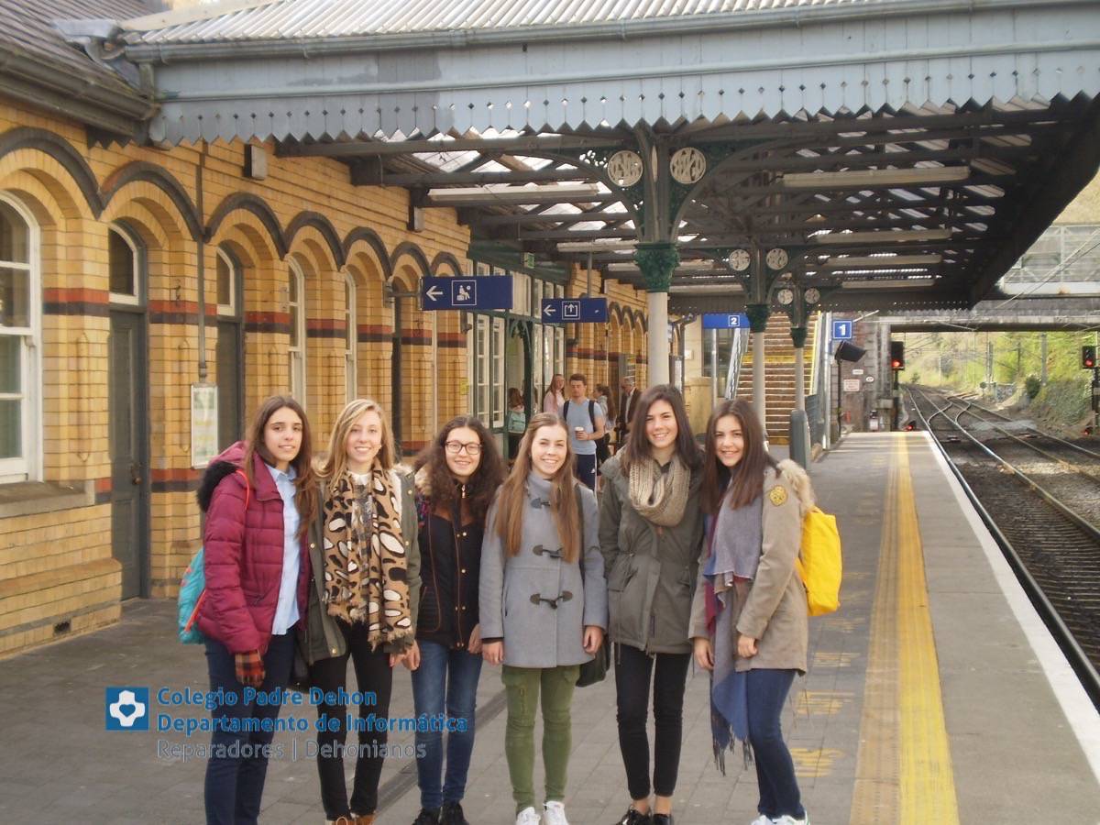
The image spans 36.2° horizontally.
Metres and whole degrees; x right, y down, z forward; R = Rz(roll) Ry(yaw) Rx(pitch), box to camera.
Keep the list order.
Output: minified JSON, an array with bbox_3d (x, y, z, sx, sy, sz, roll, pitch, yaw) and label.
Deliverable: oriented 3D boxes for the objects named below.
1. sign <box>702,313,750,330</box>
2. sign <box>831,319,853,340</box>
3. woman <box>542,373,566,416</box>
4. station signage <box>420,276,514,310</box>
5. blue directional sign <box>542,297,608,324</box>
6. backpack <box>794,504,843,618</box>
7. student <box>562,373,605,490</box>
[{"bbox_3d":[4.552,-2.336,43.000,1.290,0.390,0.060,0,1,12],"label":"sign"},{"bbox_3d":[7.577,-2.133,43.600,0.530,0.510,0.050,0,1,12],"label":"sign"},{"bbox_3d":[0.058,0.309,23.512,0.460,1.680,0.320,-1,1,-31],"label":"woman"},{"bbox_3d":[-0.936,-1.353,19.100,1.050,0.382,0.060,0,1,7],"label":"station signage"},{"bbox_3d":[0.375,-1.575,26.000,1.050,0.380,0.060,0,1,12],"label":"blue directional sign"},{"bbox_3d":[0.980,0.585,6.570,0.170,0.410,0.280,-1,1,-37],"label":"backpack"},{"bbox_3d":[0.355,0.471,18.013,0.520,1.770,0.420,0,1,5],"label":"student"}]

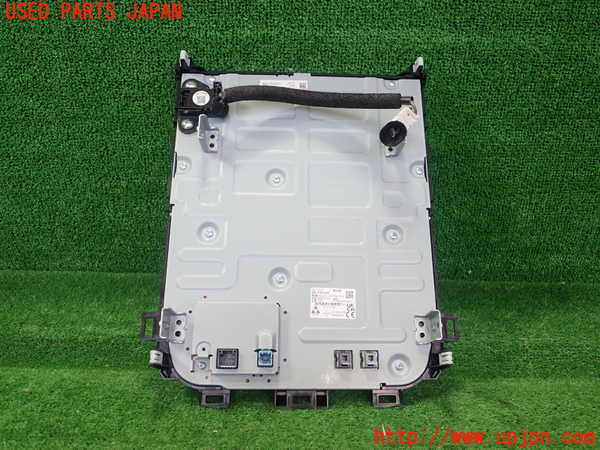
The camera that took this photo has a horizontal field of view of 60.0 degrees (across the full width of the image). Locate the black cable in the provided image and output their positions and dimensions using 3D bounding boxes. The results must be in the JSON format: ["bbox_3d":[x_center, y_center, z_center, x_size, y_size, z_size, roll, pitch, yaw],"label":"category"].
[{"bbox_3d":[0.016,-0.118,0.482,0.174,0.019,0.017,1,-19,-2],"label":"black cable"}]

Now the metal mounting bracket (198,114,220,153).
[{"bbox_3d":[-0.082,-0.081,0.469,0.015,0.024,0.028,1,-16,-2],"label":"metal mounting bracket"}]

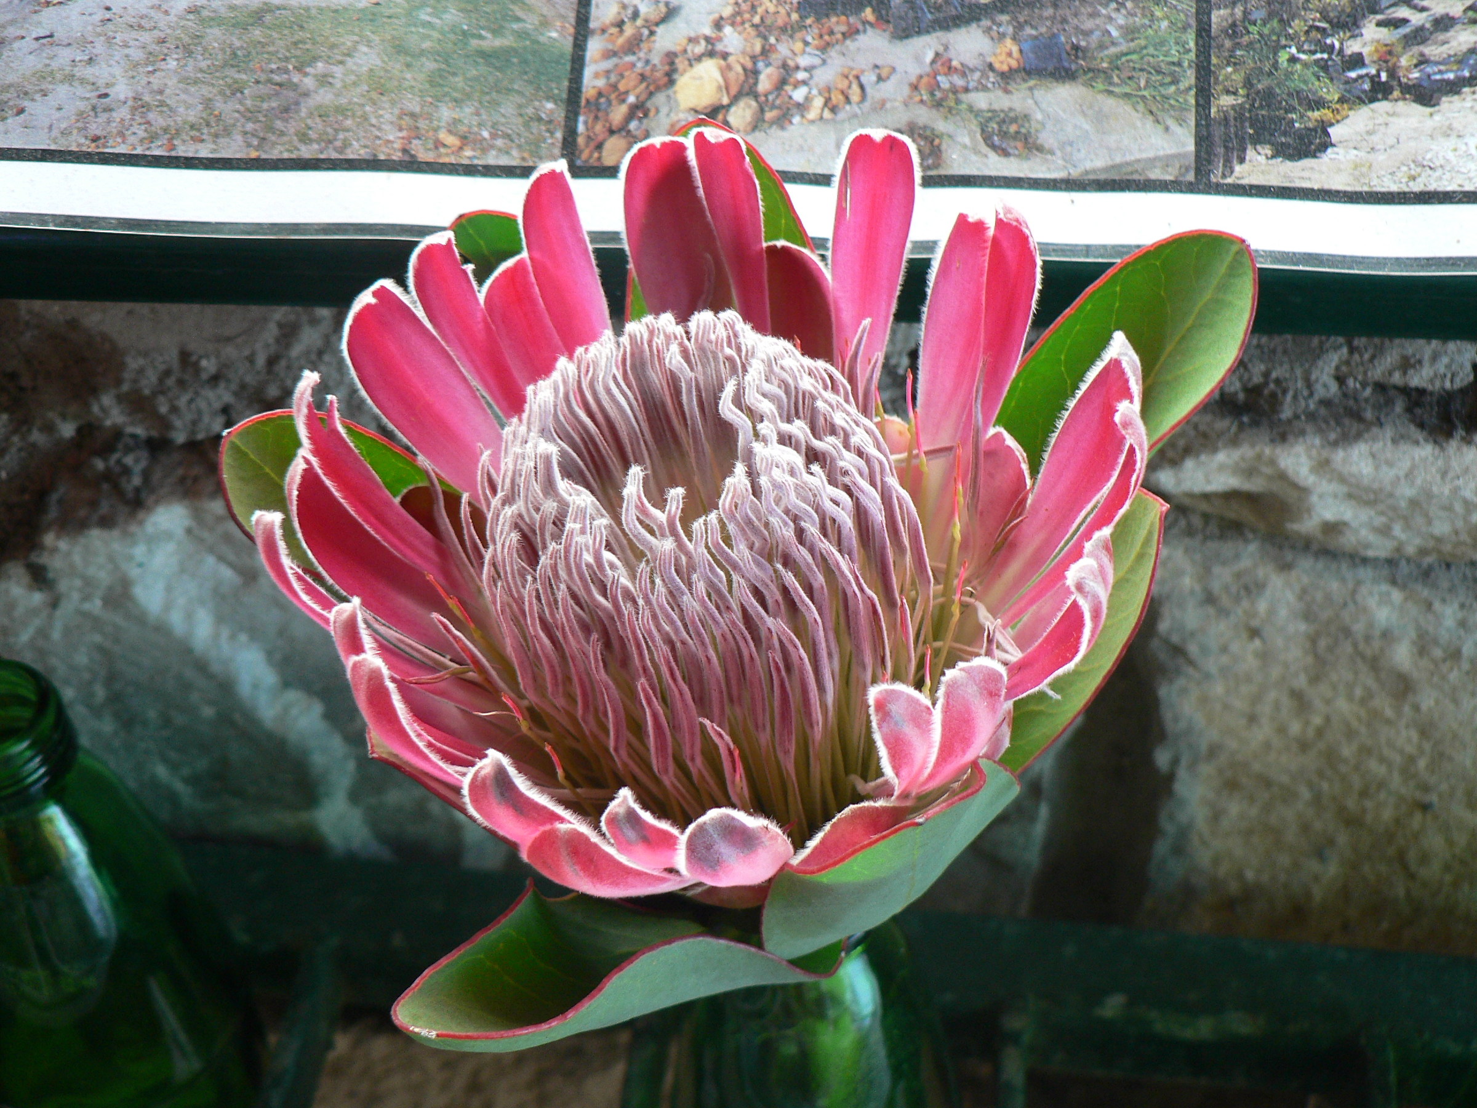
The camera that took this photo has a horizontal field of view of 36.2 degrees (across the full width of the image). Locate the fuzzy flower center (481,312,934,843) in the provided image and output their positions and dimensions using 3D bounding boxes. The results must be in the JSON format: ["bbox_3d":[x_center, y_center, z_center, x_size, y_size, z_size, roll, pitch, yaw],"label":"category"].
[{"bbox_3d":[-0.003,0.011,0.360,0.068,0.070,0.068,-9,36,0],"label":"fuzzy flower center"}]

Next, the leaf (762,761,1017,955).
[{"bbox_3d":[0.022,0.049,0.352,0.043,0.055,0.022,-24,77,-23],"label":"leaf"}]

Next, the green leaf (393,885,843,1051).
[{"bbox_3d":[-0.019,0.065,0.362,0.070,0.022,0.036,-9,35,-42],"label":"green leaf"}]

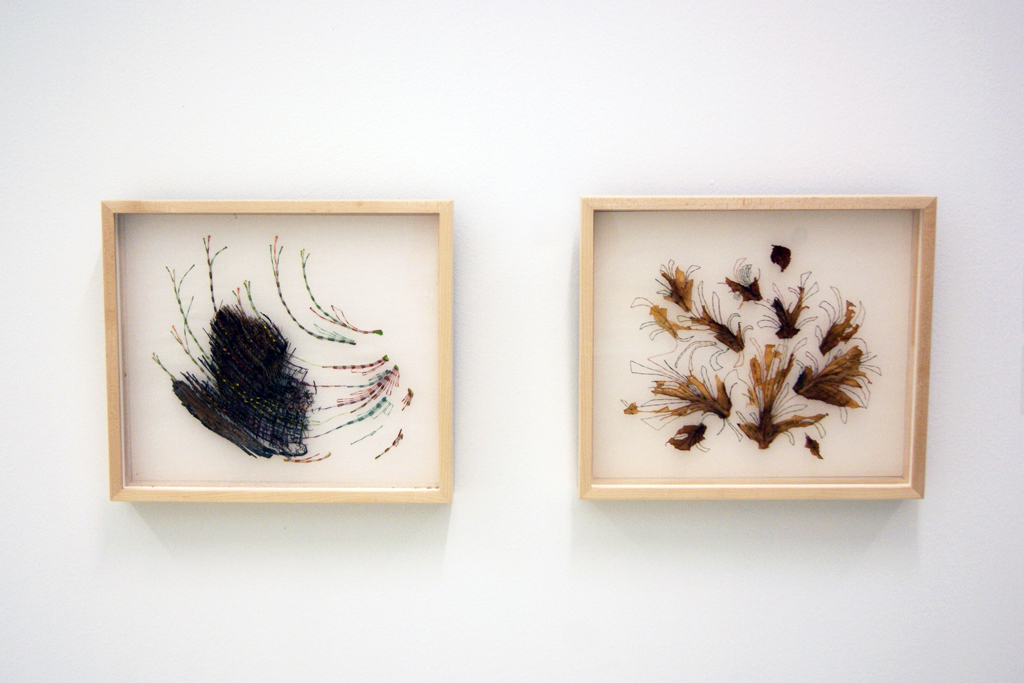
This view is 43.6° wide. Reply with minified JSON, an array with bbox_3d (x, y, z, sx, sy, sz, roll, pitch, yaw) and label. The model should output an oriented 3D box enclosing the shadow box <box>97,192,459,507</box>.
[{"bbox_3d":[-0.275,0.012,1.532,0.410,0.358,0.043,0,7,1],"label":"shadow box"}]

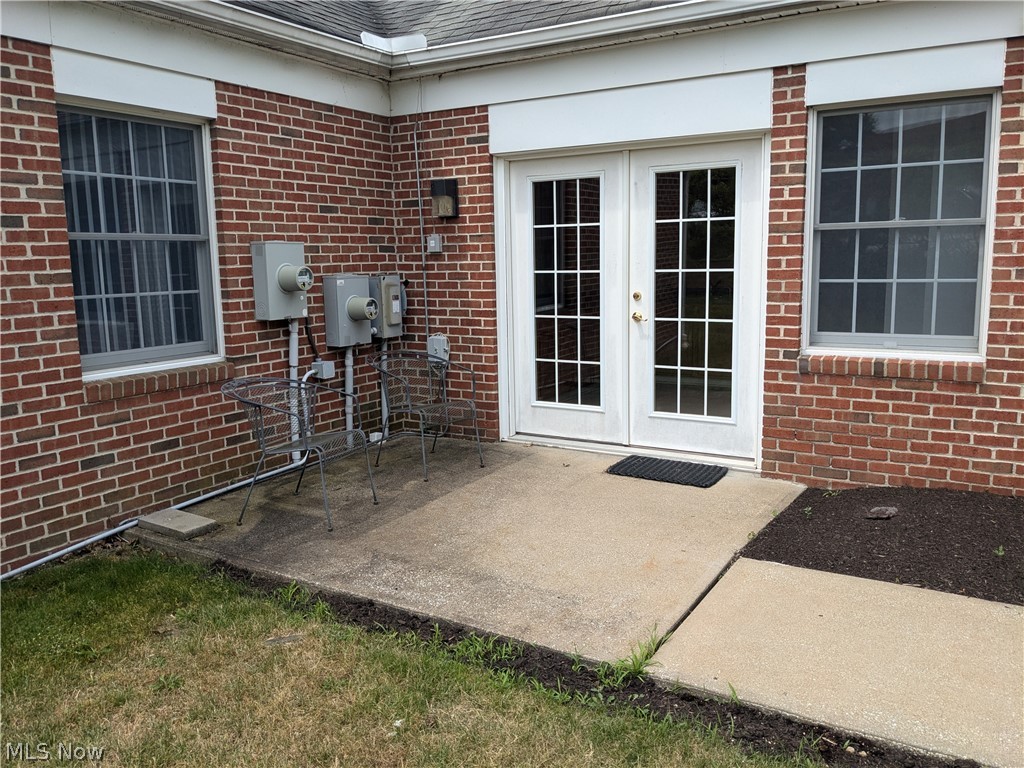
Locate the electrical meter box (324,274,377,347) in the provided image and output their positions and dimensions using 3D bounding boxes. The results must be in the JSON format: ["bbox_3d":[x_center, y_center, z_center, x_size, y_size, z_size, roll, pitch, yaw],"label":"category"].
[{"bbox_3d":[-1.088,-0.512,5.635,0.290,0.482,0.335,4,10,29],"label":"electrical meter box"}]

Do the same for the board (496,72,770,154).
[{"bbox_3d":[0.698,-1.739,5.196,1.923,0.337,0.050,4,10,29],"label":"board"}]

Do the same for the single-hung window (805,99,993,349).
[{"bbox_3d":[2.199,-0.876,4.589,0.973,1.454,0.100,4,10,29],"label":"single-hung window"}]

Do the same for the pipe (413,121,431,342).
[{"bbox_3d":[-0.674,-1.135,6.040,0.035,1.647,0.040,4,10,29],"label":"pipe"}]

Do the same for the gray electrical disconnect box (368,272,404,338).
[{"bbox_3d":[-0.966,-0.588,6.092,0.150,0.461,0.227,5,11,31],"label":"gray electrical disconnect box"}]

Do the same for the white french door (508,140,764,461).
[{"bbox_3d":[0.785,-0.561,5.481,1.787,2.025,0.090,4,10,29],"label":"white french door"}]

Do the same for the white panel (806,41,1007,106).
[{"bbox_3d":[2.095,-1.664,4.312,0.951,0.230,0.060,4,10,30],"label":"white panel"}]

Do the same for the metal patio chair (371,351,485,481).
[{"bbox_3d":[-0.594,0.185,5.462,0.570,0.760,0.640,-9,12,-42],"label":"metal patio chair"}]

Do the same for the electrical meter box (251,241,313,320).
[{"bbox_3d":[-1.404,-0.650,5.045,0.295,0.482,0.335,4,10,29],"label":"electrical meter box"}]

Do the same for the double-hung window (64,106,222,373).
[{"bbox_3d":[-2.040,-0.784,4.412,0.100,1.400,0.940,4,10,29],"label":"double-hung window"}]

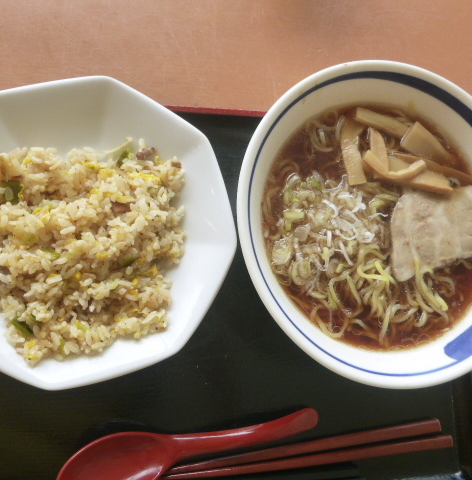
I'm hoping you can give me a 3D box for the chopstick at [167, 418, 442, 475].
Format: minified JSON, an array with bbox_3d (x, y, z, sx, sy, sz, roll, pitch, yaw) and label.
[{"bbox_3d":[0.049,0.149,0.329,0.219,0.008,0.008,-4,82,-13],"label":"chopstick"}]

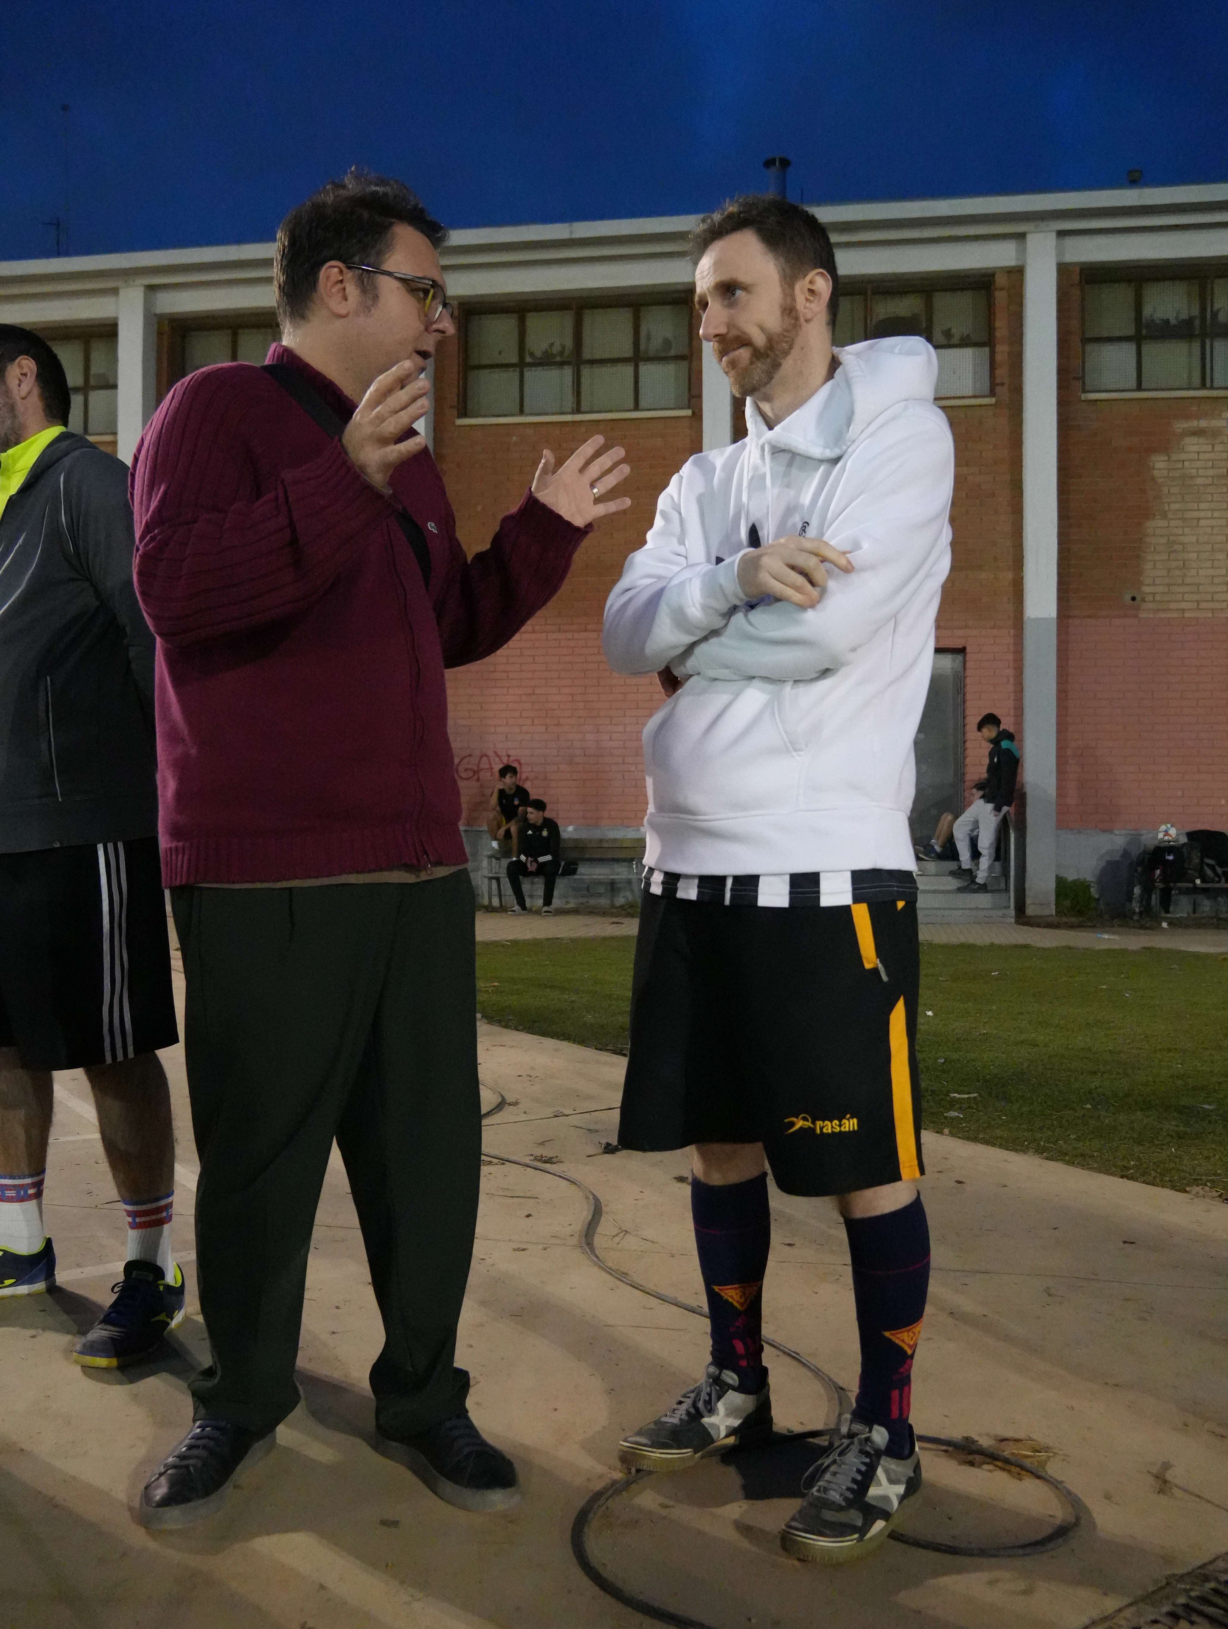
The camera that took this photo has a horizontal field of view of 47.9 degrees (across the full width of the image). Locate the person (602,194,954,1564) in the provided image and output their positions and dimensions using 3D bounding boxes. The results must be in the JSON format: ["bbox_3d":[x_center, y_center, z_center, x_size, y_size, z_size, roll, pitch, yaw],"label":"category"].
[{"bbox_3d":[0.225,0.030,1.850,0.440,1.770,0.520,1,-1,-45],"label":"person"}]

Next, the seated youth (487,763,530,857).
[{"bbox_3d":[-1.085,0.030,14.300,0.460,1.060,0.650,0,-1,7],"label":"seated youth"}]

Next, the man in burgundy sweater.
[{"bbox_3d":[-0.315,0.020,1.860,0.520,1.800,0.620,0,-1,40],"label":"man in burgundy sweater"}]

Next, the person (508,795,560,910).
[{"bbox_3d":[-0.800,0.420,13.800,0.520,1.140,0.720,0,-1,10],"label":"person"}]

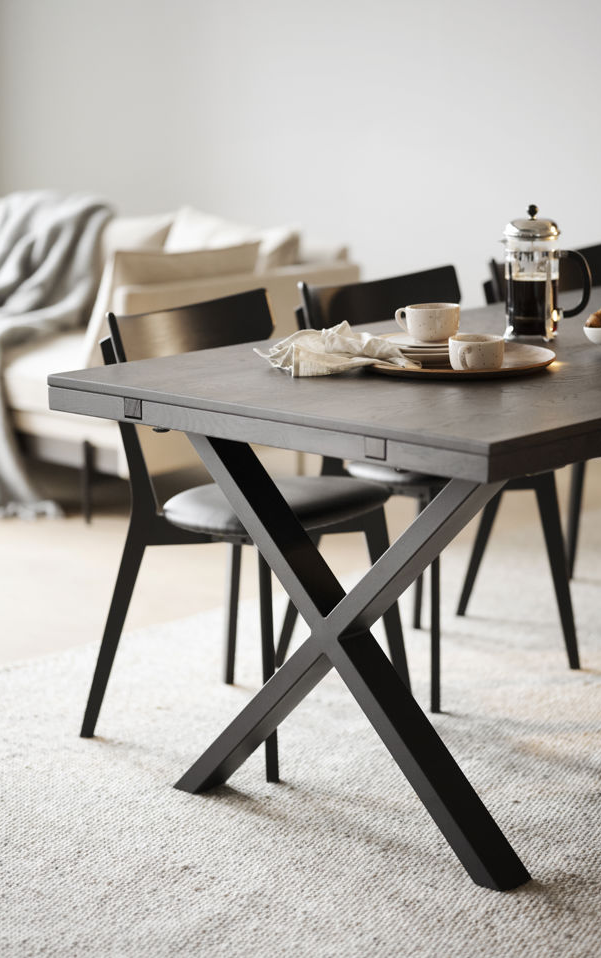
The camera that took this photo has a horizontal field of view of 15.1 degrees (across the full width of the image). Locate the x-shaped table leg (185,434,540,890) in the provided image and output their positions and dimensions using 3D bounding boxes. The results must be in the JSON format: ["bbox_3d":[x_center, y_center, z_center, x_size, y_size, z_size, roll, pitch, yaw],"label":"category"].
[{"bbox_3d":[0.068,0.252,3.726,0.744,0.693,0.076,10,16,42],"label":"x-shaped table leg"}]

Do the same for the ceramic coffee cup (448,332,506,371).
[{"bbox_3d":[0.289,-0.203,3.752,0.092,0.058,0.111,5,13,25],"label":"ceramic coffee cup"}]

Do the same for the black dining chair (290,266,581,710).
[{"bbox_3d":[0.262,-0.006,4.657,0.475,0.820,0.485,-11,16,-43],"label":"black dining chair"}]

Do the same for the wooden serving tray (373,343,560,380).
[{"bbox_3d":[0.251,-0.201,3.867,0.374,0.020,0.374,0,12,4],"label":"wooden serving tray"}]

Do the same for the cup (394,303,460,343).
[{"bbox_3d":[0.216,-0.266,3.862,0.111,0.058,0.092,1,12,8],"label":"cup"}]

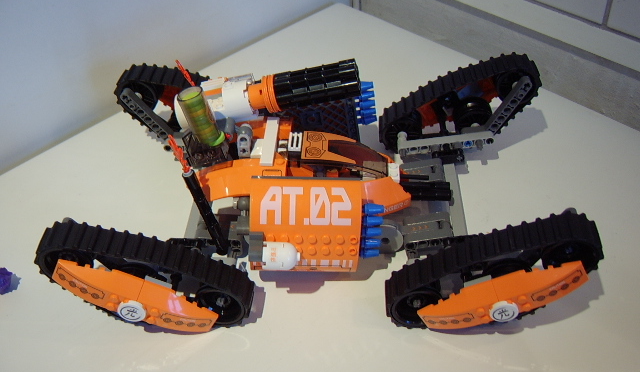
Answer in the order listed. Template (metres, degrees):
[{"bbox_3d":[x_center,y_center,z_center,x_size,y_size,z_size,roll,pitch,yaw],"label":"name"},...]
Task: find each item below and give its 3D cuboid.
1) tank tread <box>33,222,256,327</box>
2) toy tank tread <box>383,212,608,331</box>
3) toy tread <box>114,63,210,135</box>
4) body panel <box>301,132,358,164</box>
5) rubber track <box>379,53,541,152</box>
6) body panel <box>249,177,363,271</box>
[{"bbox_3d":[-0.105,0.059,0.351,0.129,0.069,0.018,13,43,-7],"label":"tank tread"},{"bbox_3d":[0.101,0.057,0.342,0.129,0.069,0.018,-17,41,13],"label":"toy tank tread"},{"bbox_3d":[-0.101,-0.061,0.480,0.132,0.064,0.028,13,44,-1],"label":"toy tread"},{"bbox_3d":[0.007,-0.023,0.380,0.038,0.009,0.029,7,46,-4],"label":"body panel"},{"bbox_3d":[0.110,-0.058,0.455,0.129,0.069,0.018,-17,45,18],"label":"rubber track"},{"bbox_3d":[-0.008,0.029,0.337,0.064,0.064,0.020,1,28,1],"label":"body panel"}]

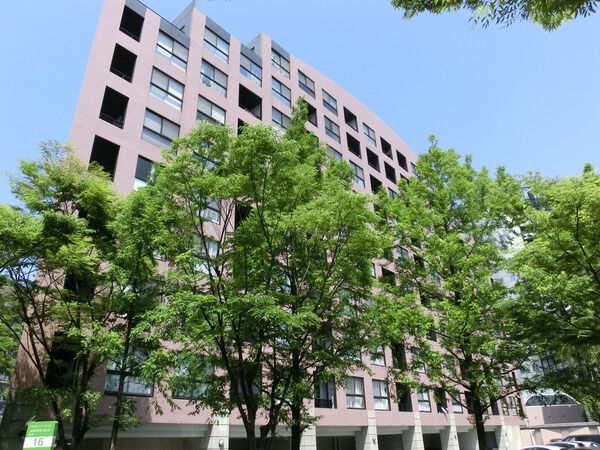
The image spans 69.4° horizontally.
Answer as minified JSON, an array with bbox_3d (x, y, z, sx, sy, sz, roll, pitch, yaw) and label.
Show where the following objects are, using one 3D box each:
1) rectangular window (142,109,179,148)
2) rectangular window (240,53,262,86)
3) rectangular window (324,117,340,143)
[{"bbox_3d":[-7.008,-4.662,21.828,0.180,1.828,1.913,-24,-34,36],"label":"rectangular window"},{"bbox_3d":[-3.406,-10.664,29.908,0.200,1.796,1.930,-24,-34,36],"label":"rectangular window"},{"bbox_3d":[2.618,-7.763,35.549,0.180,1.828,1.871,-24,-34,36],"label":"rectangular window"}]

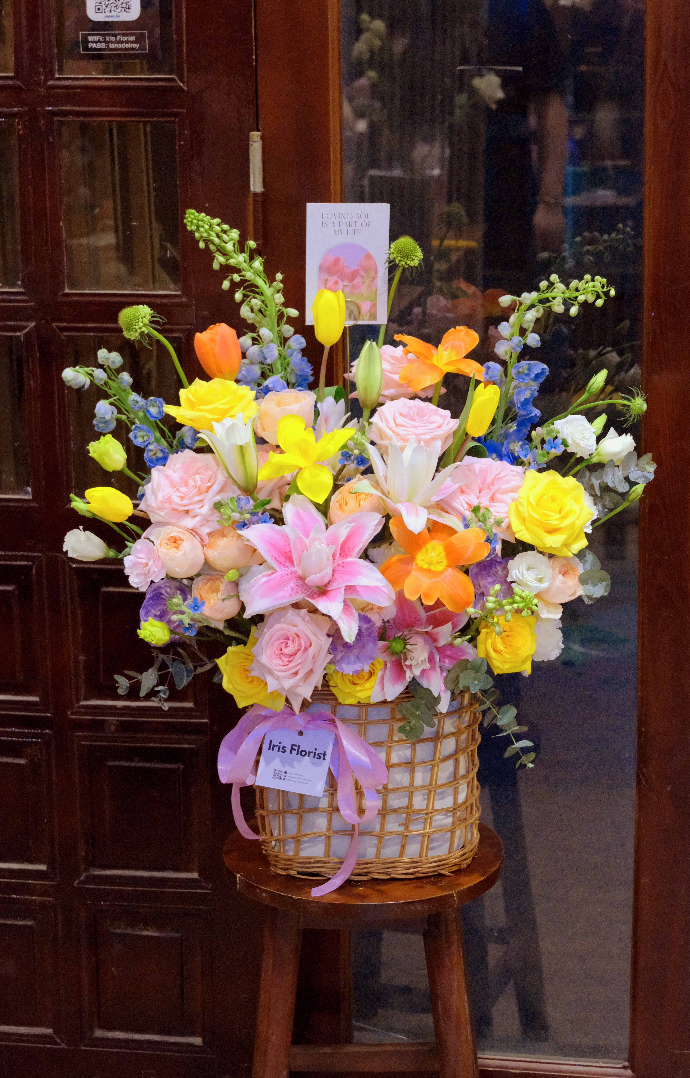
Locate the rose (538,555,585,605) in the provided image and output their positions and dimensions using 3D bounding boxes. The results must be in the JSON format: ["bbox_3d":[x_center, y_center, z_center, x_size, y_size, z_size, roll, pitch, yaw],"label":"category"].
[{"bbox_3d":[0.240,0.047,2.514,0.062,0.062,0.055,-5,-8,-22],"label":"rose"}]

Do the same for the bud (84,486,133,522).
[{"bbox_3d":[-0.260,-0.038,2.470,0.055,0.038,0.038,18,0,-12],"label":"bud"}]

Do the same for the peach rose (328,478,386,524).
[{"bbox_3d":[0.013,-0.039,2.450,0.062,0.060,0.055,1,-27,9],"label":"peach rose"}]

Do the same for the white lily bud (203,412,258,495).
[{"bbox_3d":[-0.129,-0.097,2.560,0.056,0.094,0.054,-12,13,8],"label":"white lily bud"}]

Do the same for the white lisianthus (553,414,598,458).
[{"bbox_3d":[0.256,-0.114,2.500,0.050,0.048,0.039,-5,-9,-17],"label":"white lisianthus"}]

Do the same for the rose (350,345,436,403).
[{"bbox_3d":[0.056,-0.191,2.610,0.100,0.072,0.095,-1,22,0],"label":"rose"}]

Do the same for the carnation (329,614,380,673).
[{"bbox_3d":[0.010,0.119,2.540,0.060,0.068,0.045,-1,3,0],"label":"carnation"}]

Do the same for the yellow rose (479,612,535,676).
[{"bbox_3d":[0.181,0.118,2.505,0.067,0.067,0.058,4,-30,-3],"label":"yellow rose"}]

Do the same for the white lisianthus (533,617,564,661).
[{"bbox_3d":[0.218,0.109,2.450,0.045,0.050,0.042,-6,3,-24],"label":"white lisianthus"}]

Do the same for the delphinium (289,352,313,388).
[{"bbox_3d":[-0.050,-0.190,2.544,0.030,0.038,0.030,-1,53,-32],"label":"delphinium"}]

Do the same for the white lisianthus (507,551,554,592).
[{"bbox_3d":[0.212,0.037,2.570,0.053,0.050,0.042,-3,-11,-10],"label":"white lisianthus"}]

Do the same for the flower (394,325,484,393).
[{"bbox_3d":[0.107,-0.203,2.542,0.102,0.070,0.090,-1,13,0],"label":"flower"}]

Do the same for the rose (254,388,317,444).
[{"bbox_3d":[-0.067,-0.136,2.527,0.071,0.062,0.066,-1,13,0],"label":"rose"}]

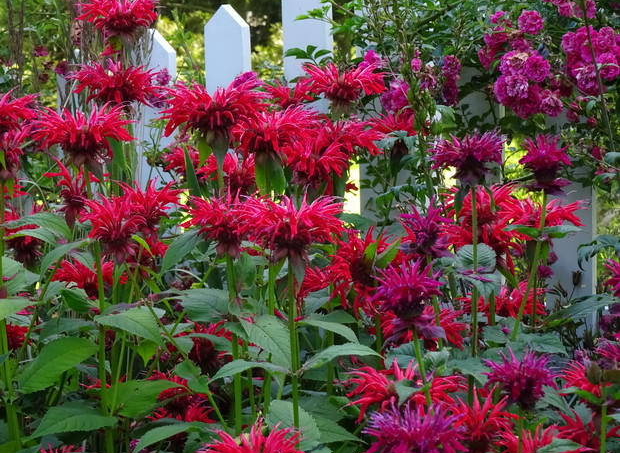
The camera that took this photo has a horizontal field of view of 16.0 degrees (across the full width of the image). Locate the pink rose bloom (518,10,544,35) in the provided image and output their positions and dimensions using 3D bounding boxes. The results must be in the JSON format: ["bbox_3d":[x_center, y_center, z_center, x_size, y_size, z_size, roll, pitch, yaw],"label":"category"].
[{"bbox_3d":[0.332,-0.306,3.300,0.039,0.036,0.030,0,3,6],"label":"pink rose bloom"}]

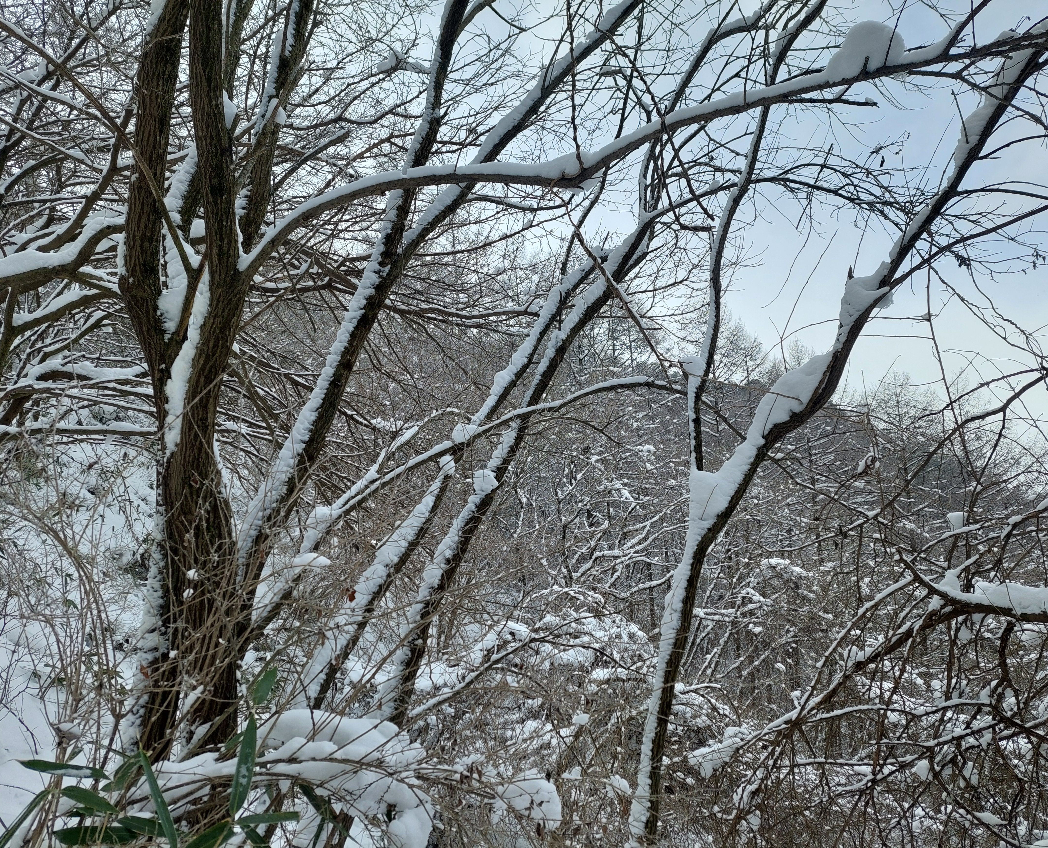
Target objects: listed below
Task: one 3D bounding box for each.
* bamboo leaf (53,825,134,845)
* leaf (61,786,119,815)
[{"bbox_3d":[-0.905,0.865,1.720,0.182,0.038,0.035,0,-14,6],"label":"bamboo leaf"},{"bbox_3d":[-0.930,0.807,1.750,0.148,0.035,0.035,17,-12,20],"label":"leaf"}]

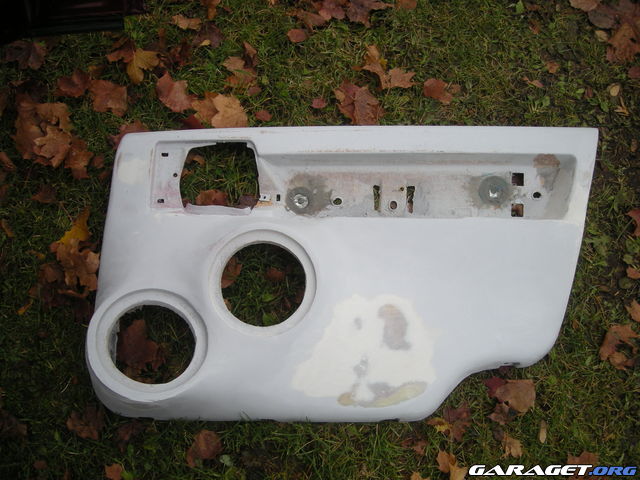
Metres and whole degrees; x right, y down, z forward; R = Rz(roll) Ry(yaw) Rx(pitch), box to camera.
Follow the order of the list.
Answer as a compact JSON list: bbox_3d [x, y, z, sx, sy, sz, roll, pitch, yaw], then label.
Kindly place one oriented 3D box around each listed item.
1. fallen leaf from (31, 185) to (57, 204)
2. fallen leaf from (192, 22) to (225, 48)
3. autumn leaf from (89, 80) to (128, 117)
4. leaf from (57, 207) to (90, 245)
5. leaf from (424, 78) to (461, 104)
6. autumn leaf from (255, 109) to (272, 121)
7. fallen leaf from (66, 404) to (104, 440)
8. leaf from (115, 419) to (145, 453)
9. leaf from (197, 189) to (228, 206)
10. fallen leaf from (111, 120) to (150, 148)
[{"bbox_3d":[-0.552,-0.091,1.301,0.053,0.018,0.040,6,70,2],"label":"fallen leaf"},{"bbox_3d":[-0.229,-0.422,1.352,0.054,0.018,0.069,25,72,9],"label":"fallen leaf"},{"bbox_3d":[-0.429,-0.283,1.300,0.094,0.020,0.071,10,70,4],"label":"autumn leaf"},{"bbox_3d":[-0.485,-0.027,1.274,0.059,0.025,0.083,21,71,7],"label":"leaf"},{"bbox_3d":[0.259,-0.320,1.384,0.066,0.018,0.054,26,72,9],"label":"leaf"},{"bbox_3d":[-0.119,-0.264,1.360,0.036,0.012,0.026,6,70,2],"label":"autumn leaf"},{"bbox_3d":[-0.410,0.320,1.147,0.070,0.025,0.062,18,71,6],"label":"fallen leaf"},{"bbox_3d":[-0.335,0.344,1.139,0.045,0.022,0.054,22,71,8],"label":"leaf"},{"bbox_3d":[-0.215,-0.081,1.294,0.066,0.025,0.057,-3,70,-1],"label":"leaf"},{"bbox_3d":[-0.374,-0.205,1.272,0.082,0.020,0.068,-8,70,-3],"label":"fallen leaf"}]

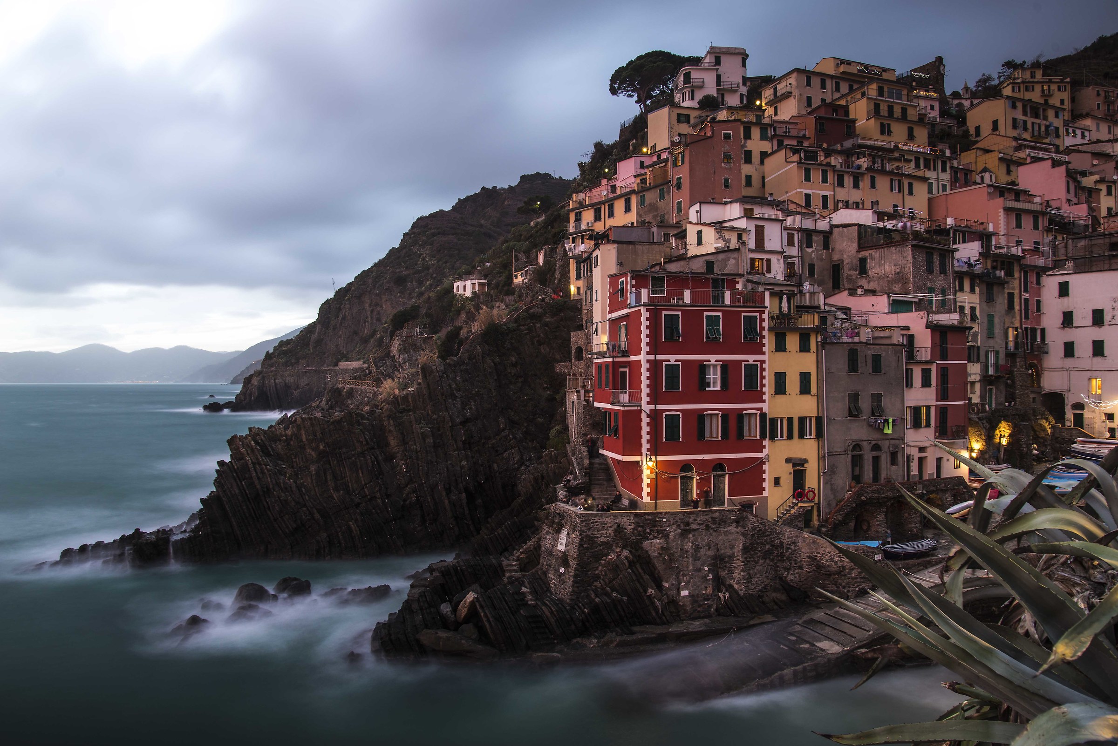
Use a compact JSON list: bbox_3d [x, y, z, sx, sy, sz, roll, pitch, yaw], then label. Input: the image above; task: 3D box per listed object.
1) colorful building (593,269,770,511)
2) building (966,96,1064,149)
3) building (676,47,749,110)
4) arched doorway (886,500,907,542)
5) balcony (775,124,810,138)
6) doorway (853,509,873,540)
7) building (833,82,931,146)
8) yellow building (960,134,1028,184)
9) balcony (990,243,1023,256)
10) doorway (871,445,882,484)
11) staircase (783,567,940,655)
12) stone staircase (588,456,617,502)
[{"bbox_3d":[8.840,1.037,57.600,10.300,17.200,9.800,0,-1,-11],"label":"colorful building"},{"bbox_3d":[80.221,-41.665,131.887,14.800,9.700,7.600,0,-1,-22],"label":"building"},{"bbox_3d":[26.100,-49.258,128.300,11.400,10.500,8.500,0,-1,-10],"label":"building"},{"bbox_3d":[24.800,10.804,55.000,1.650,3.000,0.500,0,-1,-17],"label":"arched doorway"},{"bbox_3d":[31.283,-32.301,100.422,4.700,1.300,1.500,0,-1,-13],"label":"balcony"},{"bbox_3d":[22.000,11.040,53.900,1.600,2.400,0.500,0,-1,-17],"label":"doorway"},{"bbox_3d":[54.279,-41.579,126.941,10.800,11.400,9.600,0,-1,-21],"label":"building"},{"bbox_3d":[66.783,-31.577,115.256,7.200,8.700,7.500,0,-1,-22],"label":"yellow building"},{"bbox_3d":[44.900,-12.390,75.000,4.200,1.300,1.600,0,-1,-25],"label":"balcony"},{"bbox_3d":[23.594,6.817,55.317,1.100,3.051,0.350,0,-1,-18],"label":"doorway"},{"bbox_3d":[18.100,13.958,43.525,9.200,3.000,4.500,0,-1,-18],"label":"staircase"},{"bbox_3d":[3.200,8.182,57.200,1.900,2.950,4.400,0,-1,-8],"label":"stone staircase"}]

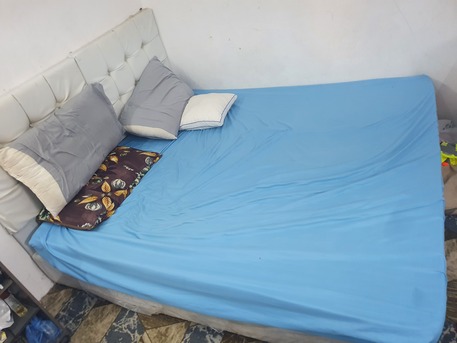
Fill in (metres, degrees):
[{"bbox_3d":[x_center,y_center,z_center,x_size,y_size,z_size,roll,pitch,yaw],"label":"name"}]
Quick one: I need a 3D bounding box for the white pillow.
[{"bbox_3d":[-0.143,-0.434,2.497,0.350,0.100,0.350,3,40,27],"label":"white pillow"}]

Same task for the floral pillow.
[{"bbox_3d":[-0.765,0.067,2.112,0.430,0.085,0.660,6,42,30],"label":"floral pillow"}]

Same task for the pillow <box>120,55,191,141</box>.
[{"bbox_3d":[-0.500,-0.563,2.618,0.470,0.170,0.660,18,53,-6],"label":"pillow"}]

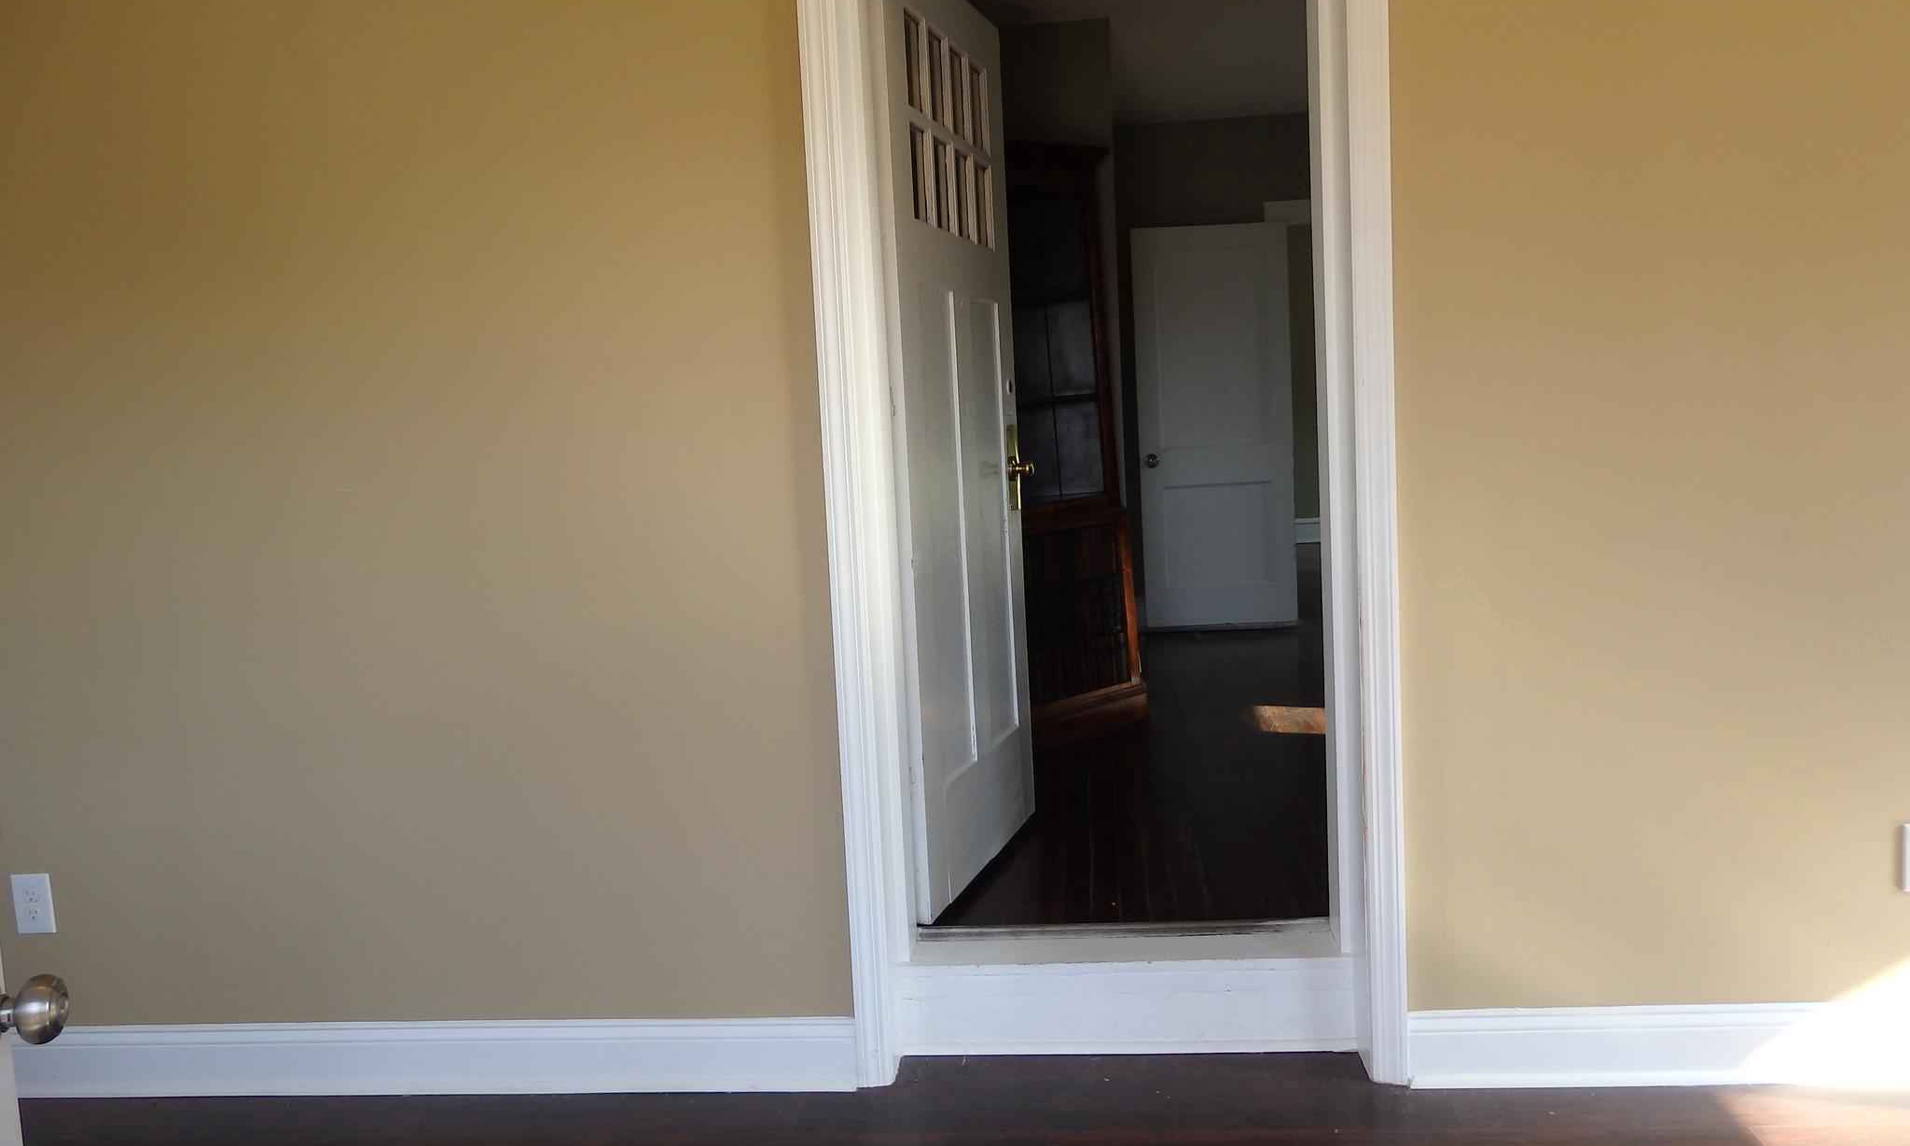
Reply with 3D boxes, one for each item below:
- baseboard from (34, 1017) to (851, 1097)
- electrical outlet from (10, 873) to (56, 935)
[{"bbox_3d":[-1.055,0.955,2.722,1.736,0.146,0.020,-2,6,5],"label":"baseboard"},{"bbox_3d":[-1.840,0.661,2.761,0.080,0.121,0.010,-2,6,5],"label":"electrical outlet"}]

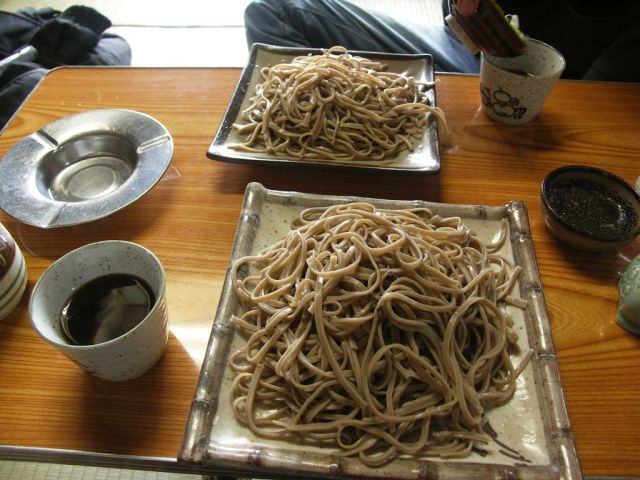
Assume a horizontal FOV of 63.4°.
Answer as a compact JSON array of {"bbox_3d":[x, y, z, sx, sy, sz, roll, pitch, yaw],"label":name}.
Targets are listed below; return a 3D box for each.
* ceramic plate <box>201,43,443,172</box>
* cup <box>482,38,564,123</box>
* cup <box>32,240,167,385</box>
[{"bbox_3d":[0.013,-0.134,0.537,0.208,0.029,0.202,5,49,4],"label":"ceramic plate"},{"bbox_3d":[0.205,-0.163,0.541,0.082,0.065,0.082,0,49,0],"label":"cup"},{"bbox_3d":[-0.138,0.053,0.348,0.083,0.066,0.083,0,49,0],"label":"cup"}]

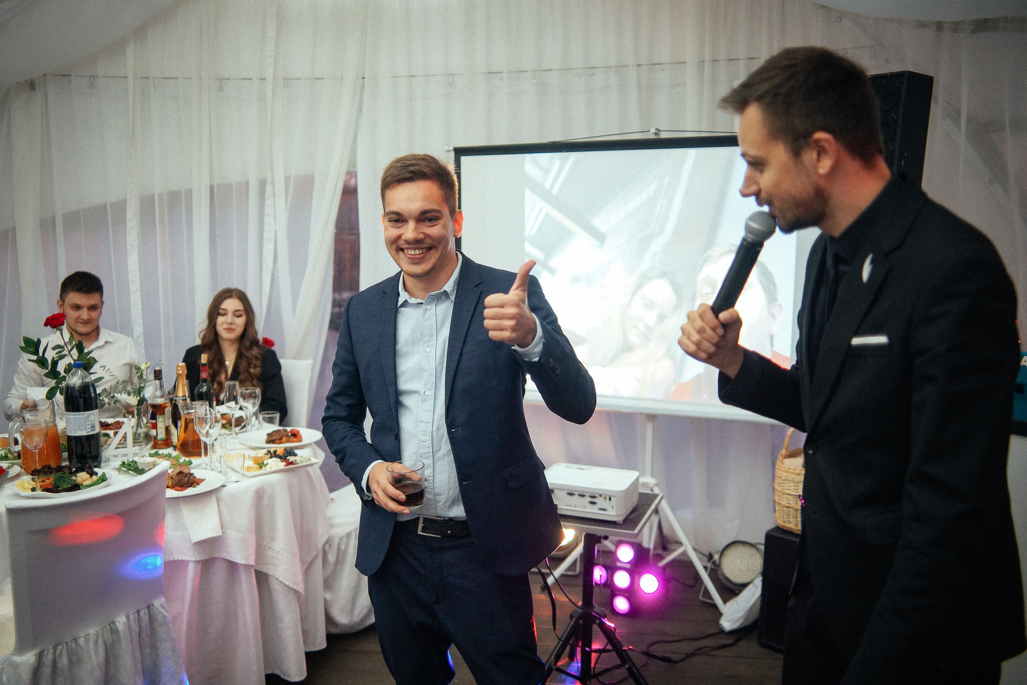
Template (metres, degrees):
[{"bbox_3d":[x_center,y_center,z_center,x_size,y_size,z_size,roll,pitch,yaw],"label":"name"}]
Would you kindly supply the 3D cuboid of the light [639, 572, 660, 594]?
[{"bbox_3d":[0.551,0.964,3.219,0.088,0.088,0.070,4,-1,19],"label":"light"}]

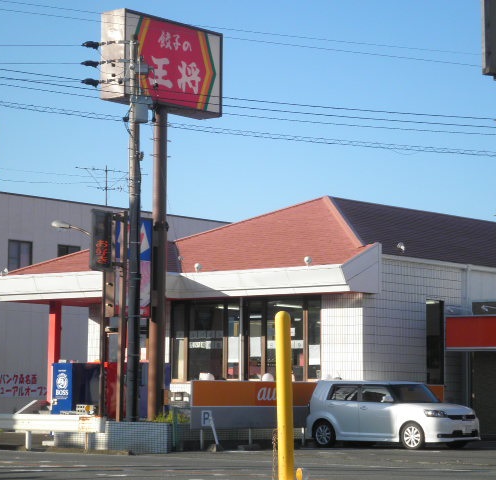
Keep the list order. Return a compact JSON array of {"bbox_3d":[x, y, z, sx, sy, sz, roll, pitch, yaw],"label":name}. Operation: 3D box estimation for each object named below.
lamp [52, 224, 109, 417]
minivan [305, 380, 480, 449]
[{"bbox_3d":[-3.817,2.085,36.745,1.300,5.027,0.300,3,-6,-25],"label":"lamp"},{"bbox_3d":[3.420,4.165,38.450,4.200,1.620,1.780,-4,-7,41],"label":"minivan"}]

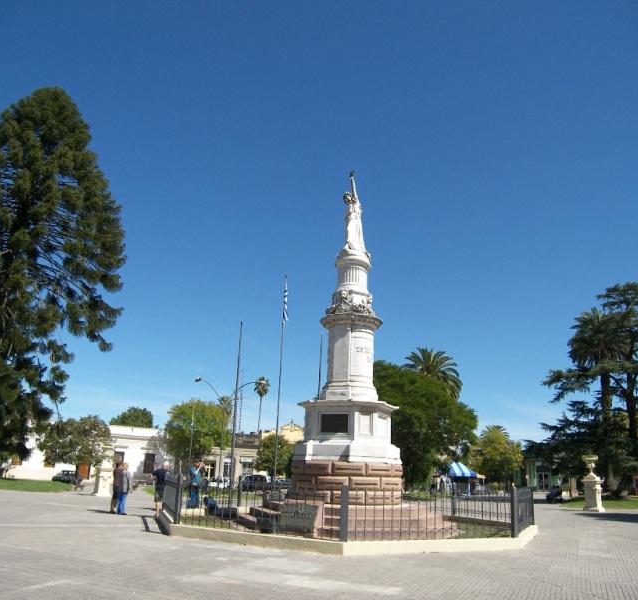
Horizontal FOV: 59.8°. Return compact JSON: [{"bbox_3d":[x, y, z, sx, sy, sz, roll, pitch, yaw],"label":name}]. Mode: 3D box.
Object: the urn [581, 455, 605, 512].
[{"bbox_3d":[14.152,9.495,28.702,0.900,2.750,0.900,-15,-24,42],"label":"urn"}]

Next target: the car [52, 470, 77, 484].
[{"bbox_3d":[-24.089,17.020,53.130,1.660,1.450,4.000,-3,-18,15],"label":"car"}]

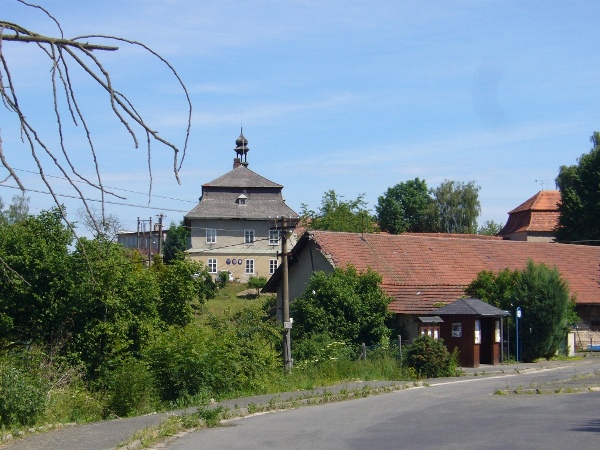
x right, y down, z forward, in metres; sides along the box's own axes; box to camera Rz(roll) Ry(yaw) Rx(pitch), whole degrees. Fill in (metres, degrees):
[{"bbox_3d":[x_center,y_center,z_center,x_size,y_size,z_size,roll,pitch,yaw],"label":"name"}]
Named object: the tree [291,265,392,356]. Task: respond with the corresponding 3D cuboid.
[{"bbox_3d":[2.001,4.238,61.855,4.920,4.670,4.400,0,-4,0],"label":"tree"}]

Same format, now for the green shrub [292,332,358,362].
[{"bbox_3d":[1.118,5.416,56.257,2.890,1.400,2.000,0,-4,0],"label":"green shrub"}]

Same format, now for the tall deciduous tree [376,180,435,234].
[{"bbox_3d":[11.593,1.069,142.285,6.210,12.520,6.200,0,-4,0],"label":"tall deciduous tree"}]

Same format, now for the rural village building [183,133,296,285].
[{"bbox_3d":[-6.962,-1.820,154.492,13.100,17.900,13.500,0,-4,-5],"label":"rural village building"}]

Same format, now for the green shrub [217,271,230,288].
[{"bbox_3d":[-7.392,5.290,123.938,1.350,1.790,1.400,0,-4,0],"label":"green shrub"}]

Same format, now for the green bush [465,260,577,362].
[{"bbox_3d":[11.065,4.240,64.361,5.500,5.200,4.500,-1,-4,12],"label":"green bush"}]

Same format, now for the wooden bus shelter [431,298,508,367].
[{"bbox_3d":[7.777,4.900,58.425,2.350,3.080,4.400,-2,-5,25],"label":"wooden bus shelter"}]

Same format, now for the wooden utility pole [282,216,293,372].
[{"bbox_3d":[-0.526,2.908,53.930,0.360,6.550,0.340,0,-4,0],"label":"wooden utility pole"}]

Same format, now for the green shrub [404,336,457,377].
[{"bbox_3d":[5.153,5.191,50.258,2.120,1.640,1.900,0,-4,0],"label":"green shrub"}]

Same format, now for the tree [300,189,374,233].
[{"bbox_3d":[3.280,1.486,112.179,6.470,9.400,6.000,0,-4,0],"label":"tree"}]

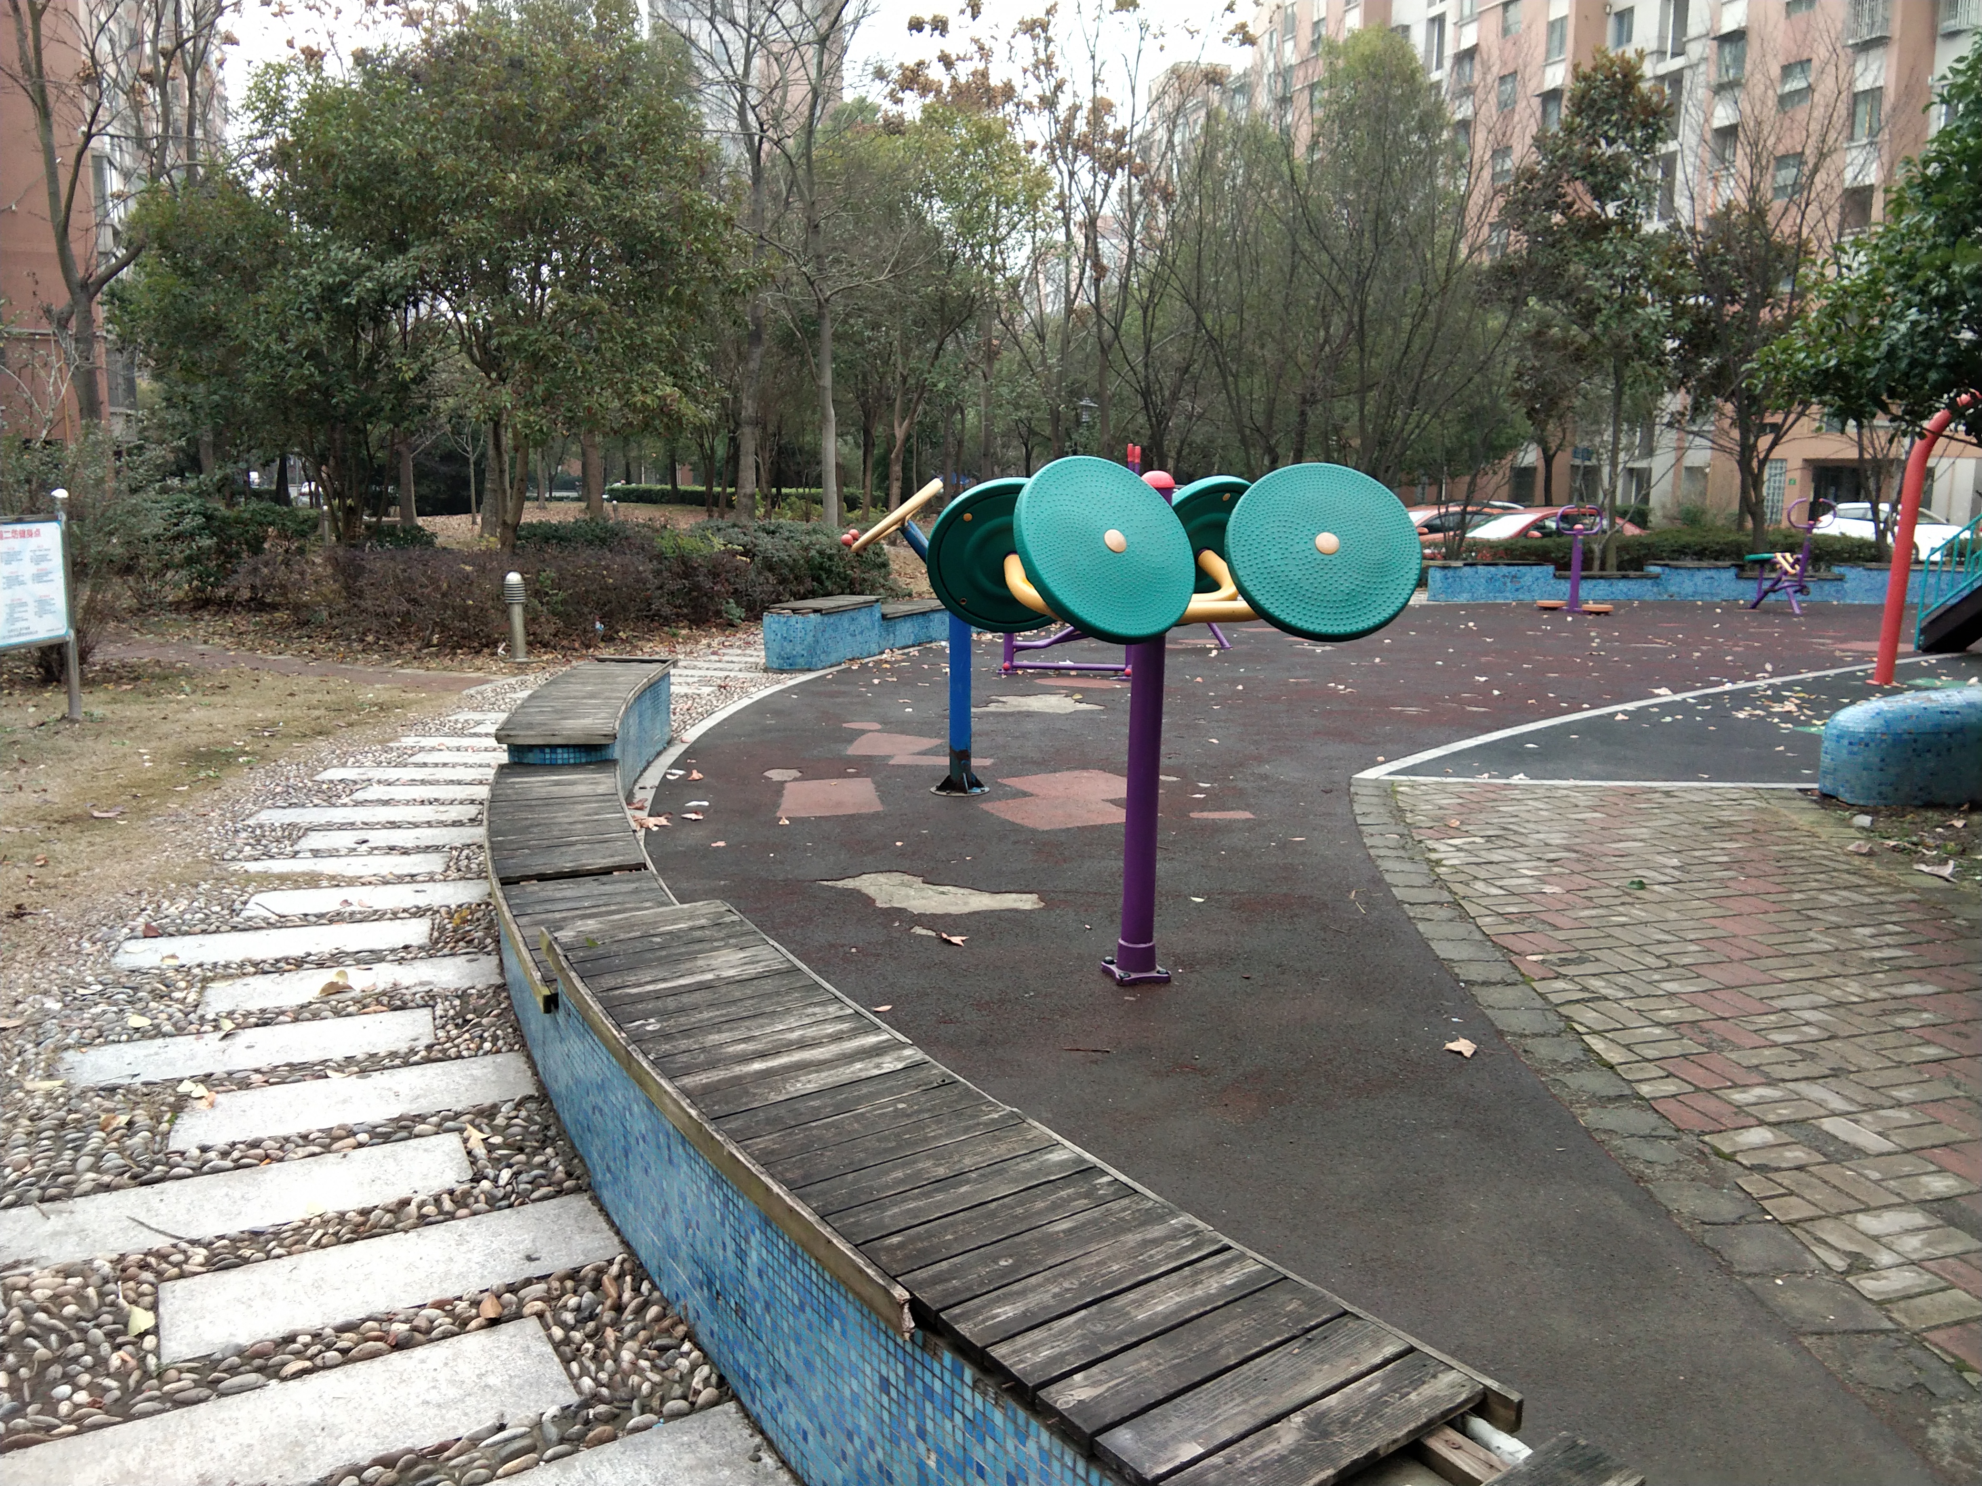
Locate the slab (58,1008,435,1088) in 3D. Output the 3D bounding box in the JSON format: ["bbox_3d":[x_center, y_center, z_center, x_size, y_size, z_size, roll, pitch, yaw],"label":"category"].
[{"bbox_3d":[-1.941,0.824,4.690,0.910,0.050,0.302,-4,10,-26],"label":"slab"}]

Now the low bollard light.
[{"bbox_3d":[-3.417,-0.927,12.845,0.155,0.670,0.155,1,9,0],"label":"low bollard light"}]

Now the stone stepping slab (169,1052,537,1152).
[{"bbox_3d":[-1.501,0.875,4.237,0.793,0.060,0.307,-4,11,-27],"label":"stone stepping slab"}]

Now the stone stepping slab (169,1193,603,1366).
[{"bbox_3d":[-1.137,1.037,3.418,0.840,0.050,0.314,-5,11,-32],"label":"stone stepping slab"}]

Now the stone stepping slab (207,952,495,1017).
[{"bbox_3d":[-1.825,0.720,5.115,0.802,0.060,0.281,-3,10,-24],"label":"stone stepping slab"}]

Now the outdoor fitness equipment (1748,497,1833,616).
[{"bbox_3d":[8.311,-1.975,18.399,0.520,1.240,0.980,-7,12,-40],"label":"outdoor fitness equipment"}]

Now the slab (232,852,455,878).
[{"bbox_3d":[-2.524,0.491,6.739,0.890,0.050,0.288,-1,9,-11],"label":"slab"}]

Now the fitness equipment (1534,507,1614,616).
[{"bbox_3d":[6.087,-1.943,18.509,0.870,1.120,0.400,7,11,30],"label":"fitness equipment"}]

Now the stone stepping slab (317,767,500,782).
[{"bbox_3d":[-2.796,0.176,8.702,0.920,0.050,0.323,0,9,-6],"label":"stone stepping slab"}]

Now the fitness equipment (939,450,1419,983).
[{"bbox_3d":[0.438,-0.059,5.022,1.100,1.480,1.150,-1,10,-14],"label":"fitness equipment"}]

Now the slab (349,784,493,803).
[{"bbox_3d":[-2.501,0.256,8.227,0.800,0.050,0.323,0,9,-6],"label":"slab"}]

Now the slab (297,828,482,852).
[{"bbox_3d":[-2.274,0.399,6.951,0.800,0.060,0.300,-1,10,-11],"label":"slab"}]

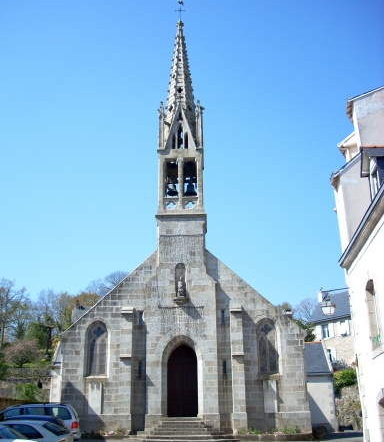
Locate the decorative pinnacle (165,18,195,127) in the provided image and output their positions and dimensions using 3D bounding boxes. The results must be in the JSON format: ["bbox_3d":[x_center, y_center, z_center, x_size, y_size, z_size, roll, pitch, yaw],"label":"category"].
[{"bbox_3d":[-0.699,-8.719,32.504,1.750,7.400,1.750,-1,-17,0],"label":"decorative pinnacle"}]

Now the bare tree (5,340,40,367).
[{"bbox_3d":[-15.704,12.290,50.709,3.100,2.500,3.000,-1,-17,0],"label":"bare tree"}]

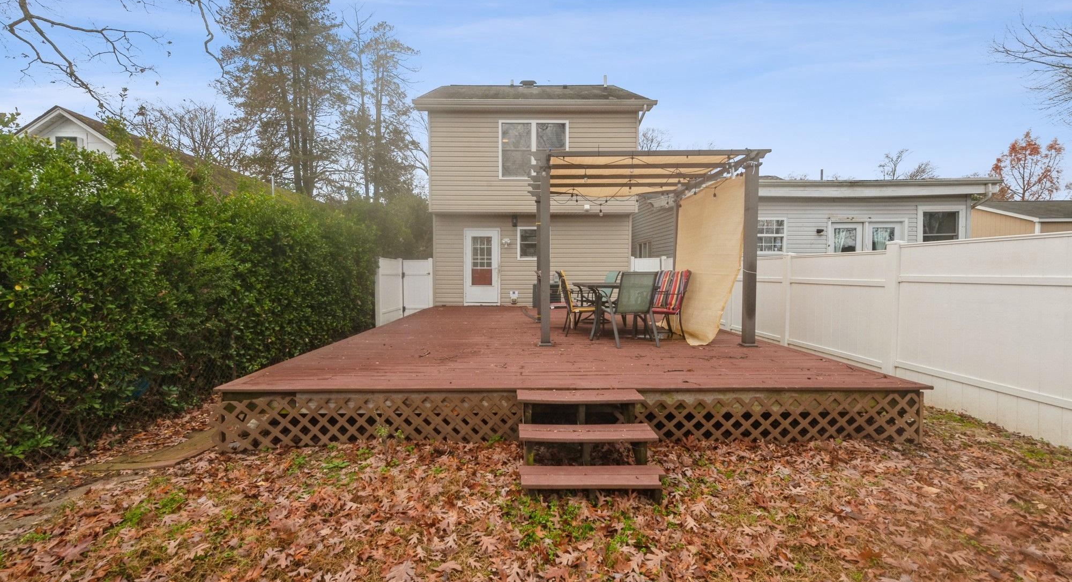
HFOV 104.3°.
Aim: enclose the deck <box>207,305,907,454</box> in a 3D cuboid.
[{"bbox_3d":[0.172,0.858,7.521,5.800,0.490,8.250,0,3,-2],"label":"deck"}]

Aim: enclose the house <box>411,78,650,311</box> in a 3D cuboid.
[{"bbox_3d":[-0.118,-3.345,14.961,6.300,8.150,8.500,0,3,-1],"label":"house"}]

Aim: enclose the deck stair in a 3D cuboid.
[{"bbox_3d":[0.370,1.082,3.108,0.980,0.510,0.740,0,3,-1],"label":"deck stair"}]

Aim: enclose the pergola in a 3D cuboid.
[{"bbox_3d":[1.491,-0.624,6.778,3.100,2.550,2.840,0,3,-1],"label":"pergola"}]

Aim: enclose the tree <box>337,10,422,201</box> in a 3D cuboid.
[{"bbox_3d":[-10.152,-9.004,26.481,5.484,18.339,5.484,0,3,-1],"label":"tree"}]

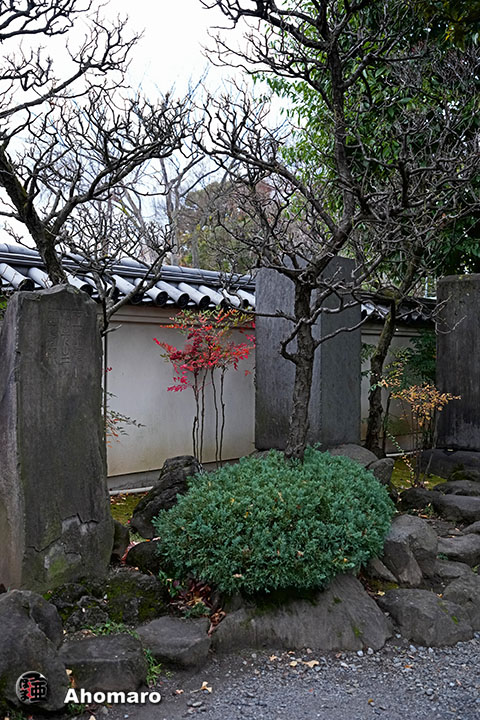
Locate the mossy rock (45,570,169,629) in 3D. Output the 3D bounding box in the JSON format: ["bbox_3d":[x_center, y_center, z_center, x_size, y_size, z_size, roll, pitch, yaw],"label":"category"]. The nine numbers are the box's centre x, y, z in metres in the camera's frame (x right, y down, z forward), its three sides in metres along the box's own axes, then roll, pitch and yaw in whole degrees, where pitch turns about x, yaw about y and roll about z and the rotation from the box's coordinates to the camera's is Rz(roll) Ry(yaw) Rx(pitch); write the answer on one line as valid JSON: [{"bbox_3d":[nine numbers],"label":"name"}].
[{"bbox_3d":[-0.690,1.215,4.220,0.650,0.250,0.420,0,0,-20],"label":"mossy rock"}]

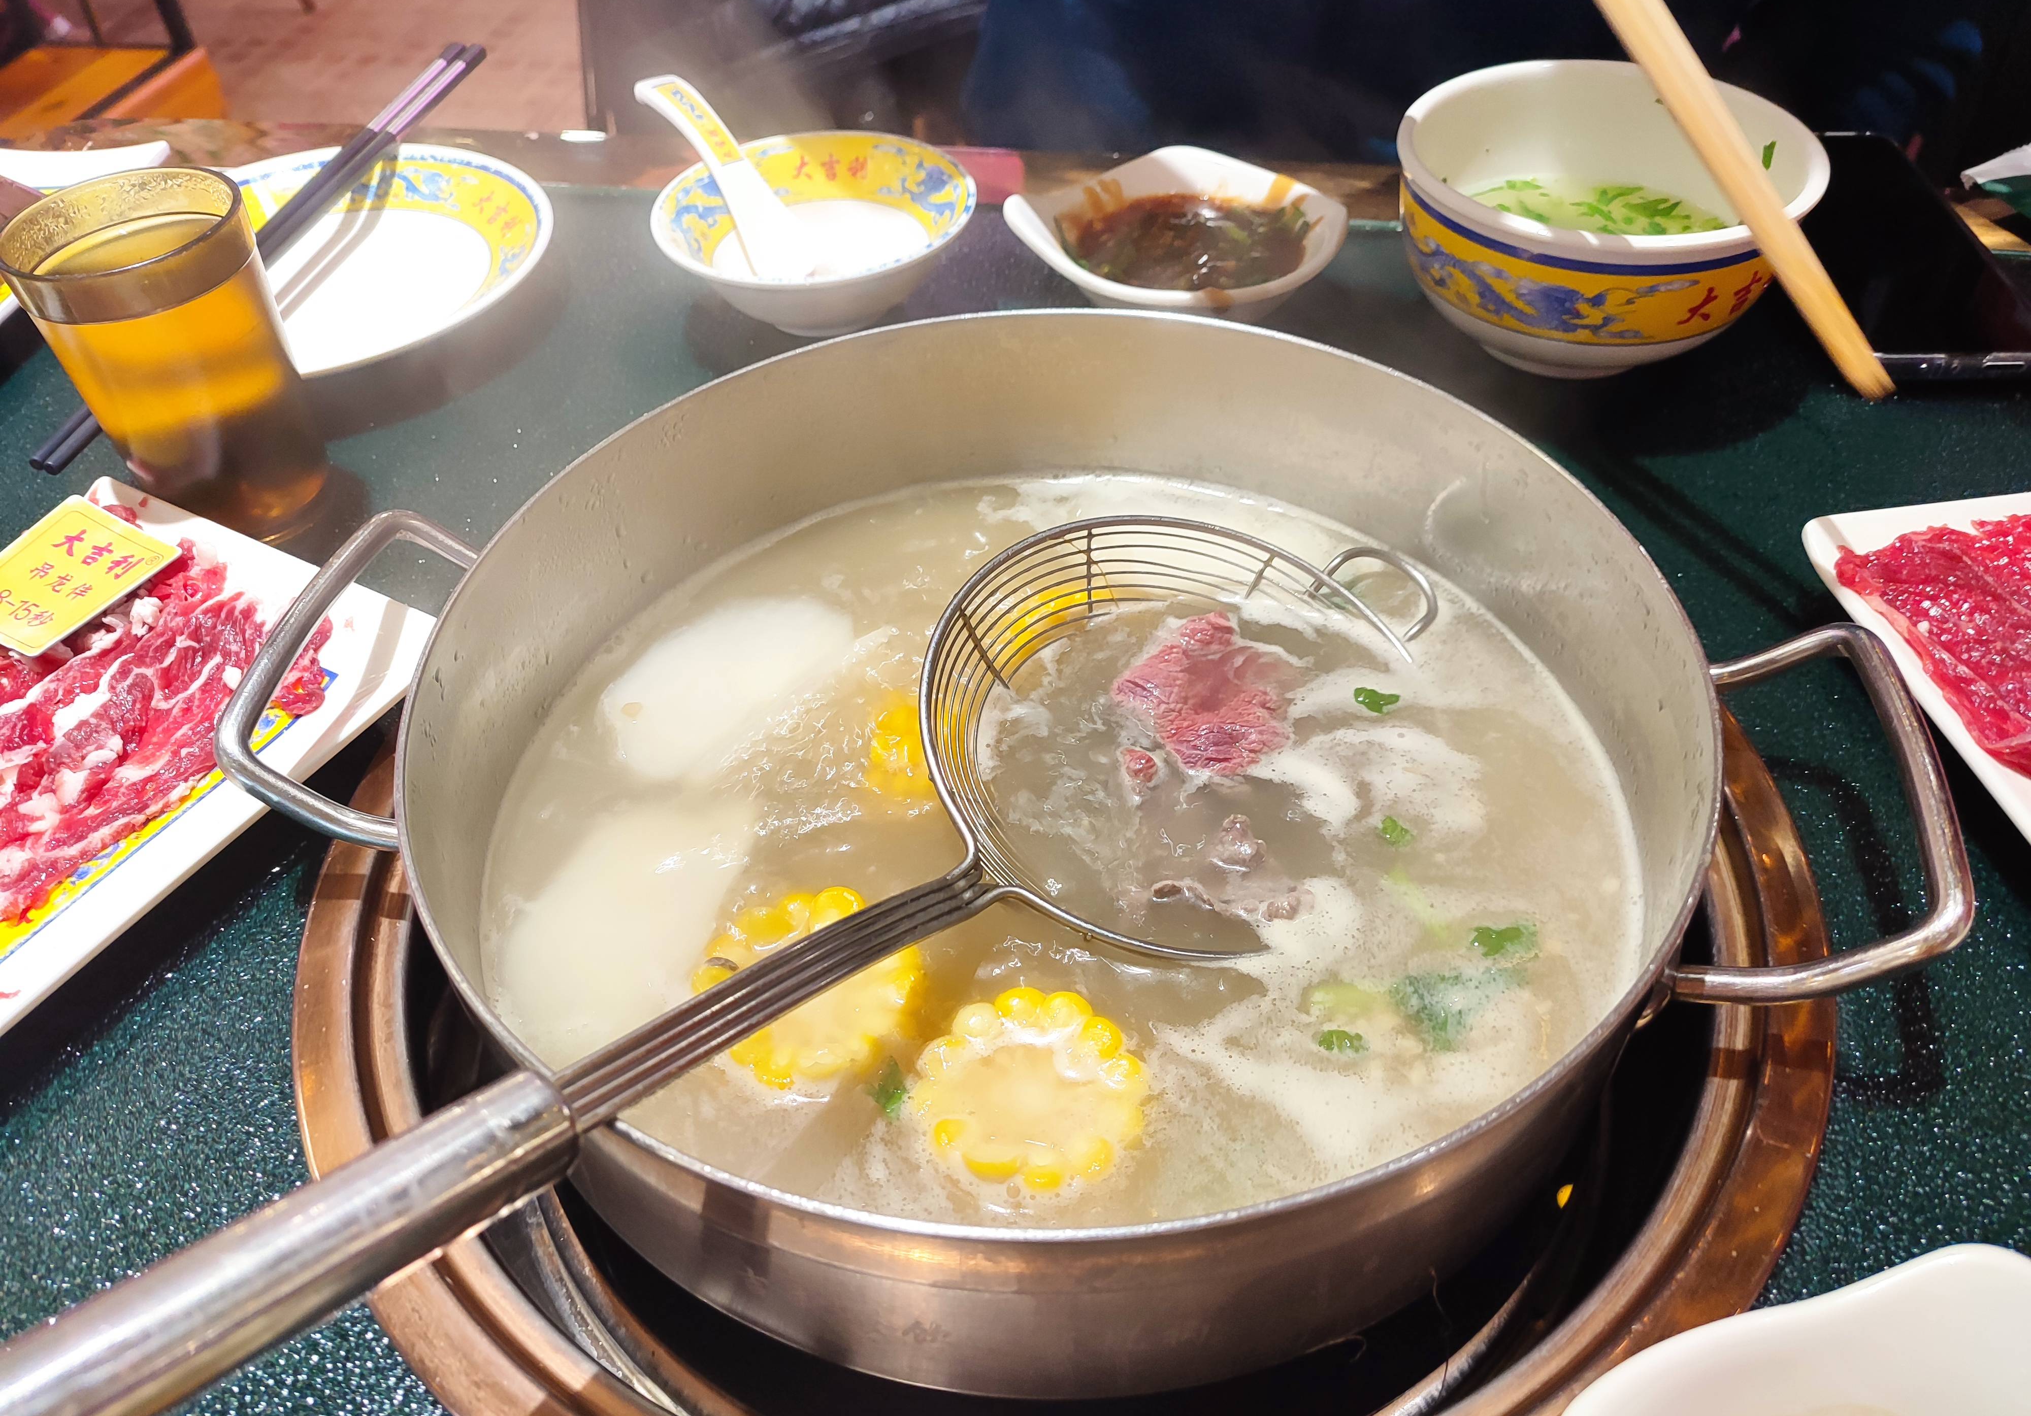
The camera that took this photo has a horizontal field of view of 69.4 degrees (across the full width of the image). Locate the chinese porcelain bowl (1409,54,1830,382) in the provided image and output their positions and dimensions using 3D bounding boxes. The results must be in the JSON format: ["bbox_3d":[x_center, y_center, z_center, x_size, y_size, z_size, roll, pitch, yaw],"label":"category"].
[{"bbox_3d":[0.178,-0.147,0.460,0.124,0.062,0.124,-1,45,1],"label":"chinese porcelain bowl"}]

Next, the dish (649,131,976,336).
[{"bbox_3d":[-0.069,-0.162,0.524,0.113,0.039,0.113,-2,46,2],"label":"dish"}]

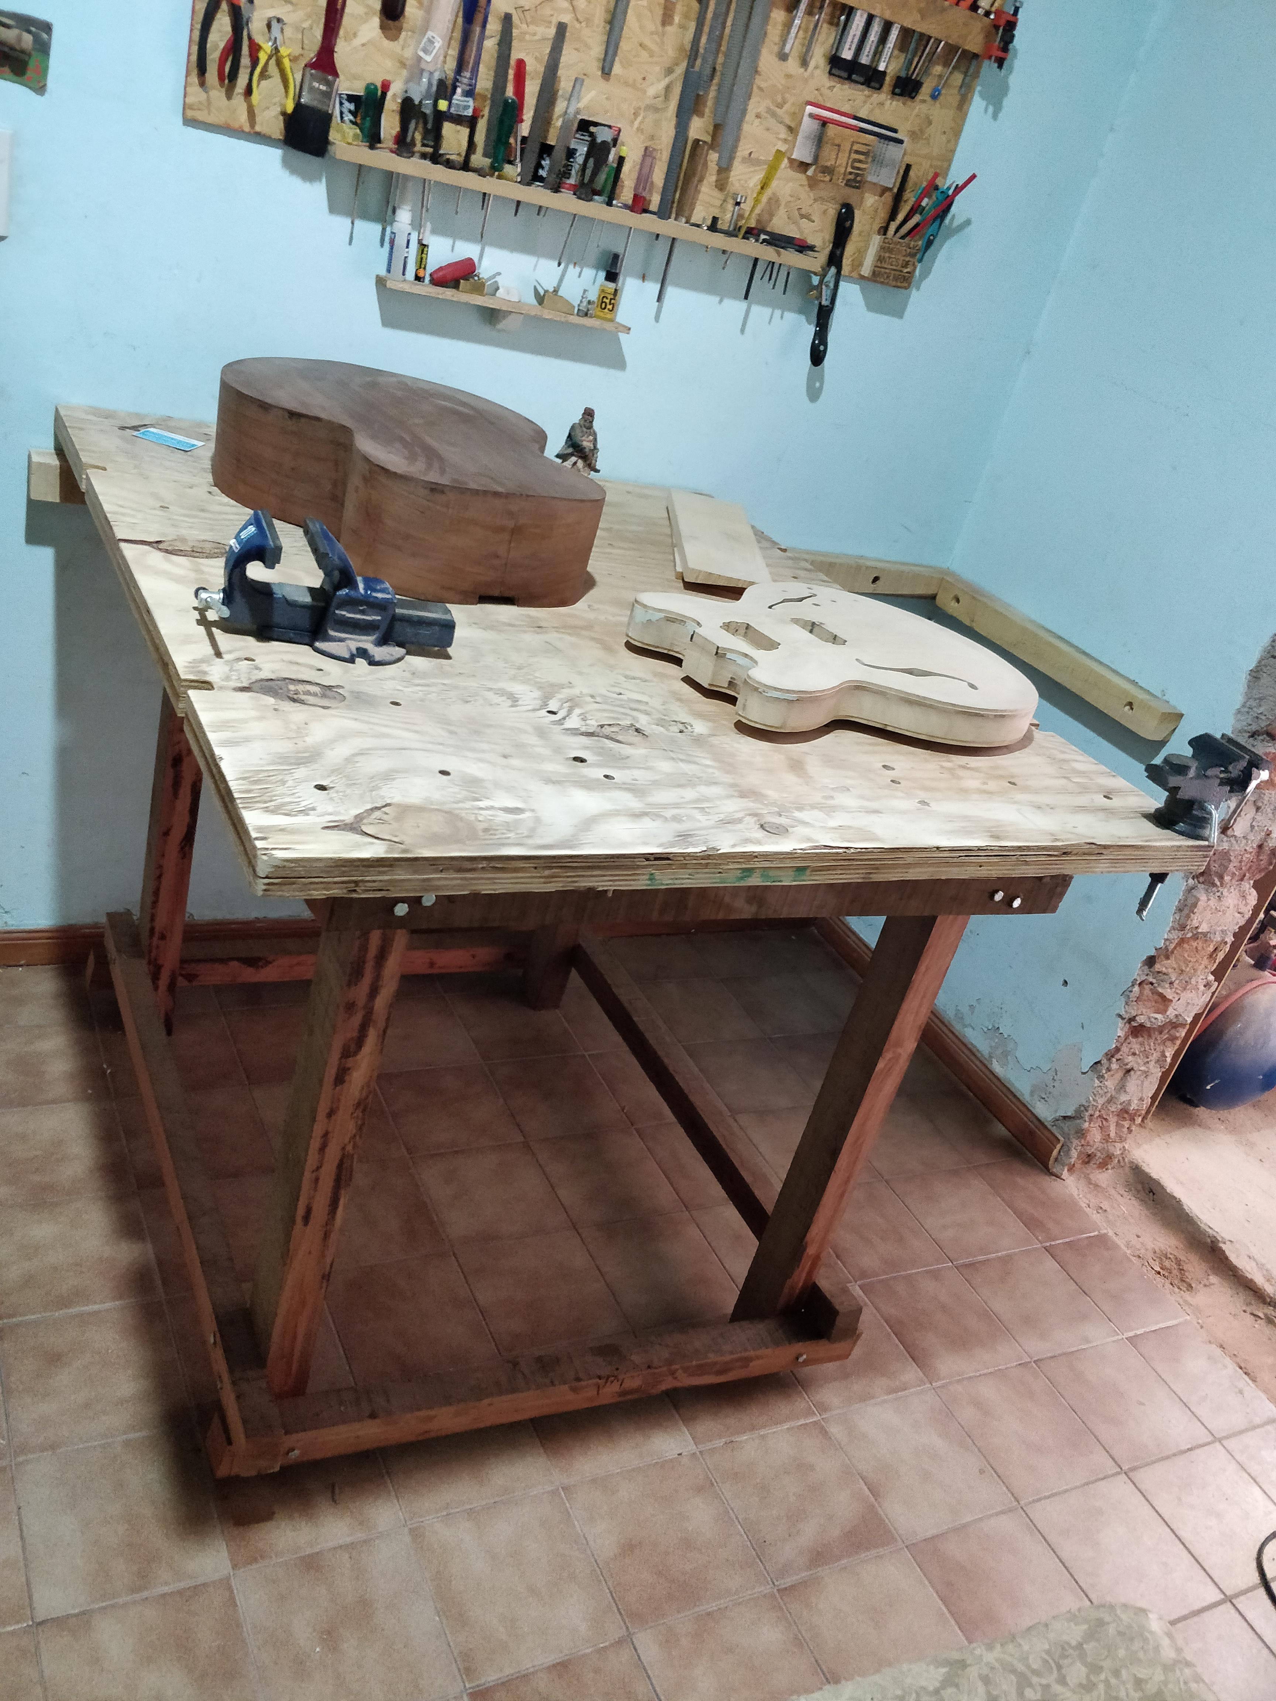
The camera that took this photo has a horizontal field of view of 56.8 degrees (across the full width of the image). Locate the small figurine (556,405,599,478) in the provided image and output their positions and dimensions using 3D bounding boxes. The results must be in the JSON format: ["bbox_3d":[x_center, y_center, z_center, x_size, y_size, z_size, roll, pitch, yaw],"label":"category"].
[{"bbox_3d":[-0.099,-0.718,2.096,0.065,0.122,0.068,-1,34,-28],"label":"small figurine"}]

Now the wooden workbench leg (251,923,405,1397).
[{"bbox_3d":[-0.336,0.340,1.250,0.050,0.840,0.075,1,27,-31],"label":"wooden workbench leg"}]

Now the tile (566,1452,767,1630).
[{"bbox_3d":[0.034,0.846,1.450,0.196,0.010,0.194,-1,31,-30],"label":"tile"}]

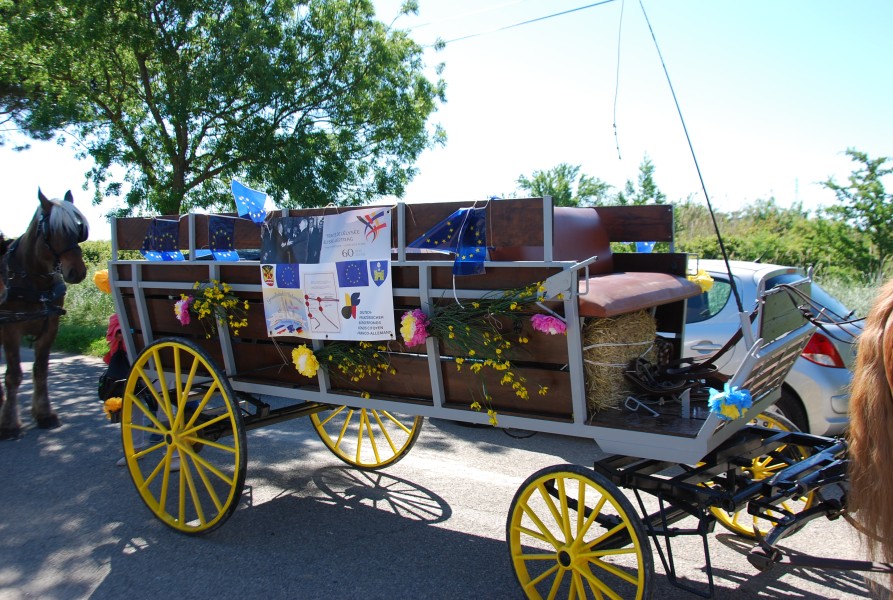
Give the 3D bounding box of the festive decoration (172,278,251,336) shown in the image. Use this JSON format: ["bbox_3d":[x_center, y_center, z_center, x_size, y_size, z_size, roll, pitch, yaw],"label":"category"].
[{"bbox_3d":[-1.218,0.049,4.243,0.519,0.285,0.170,2,3,36],"label":"festive decoration"}]

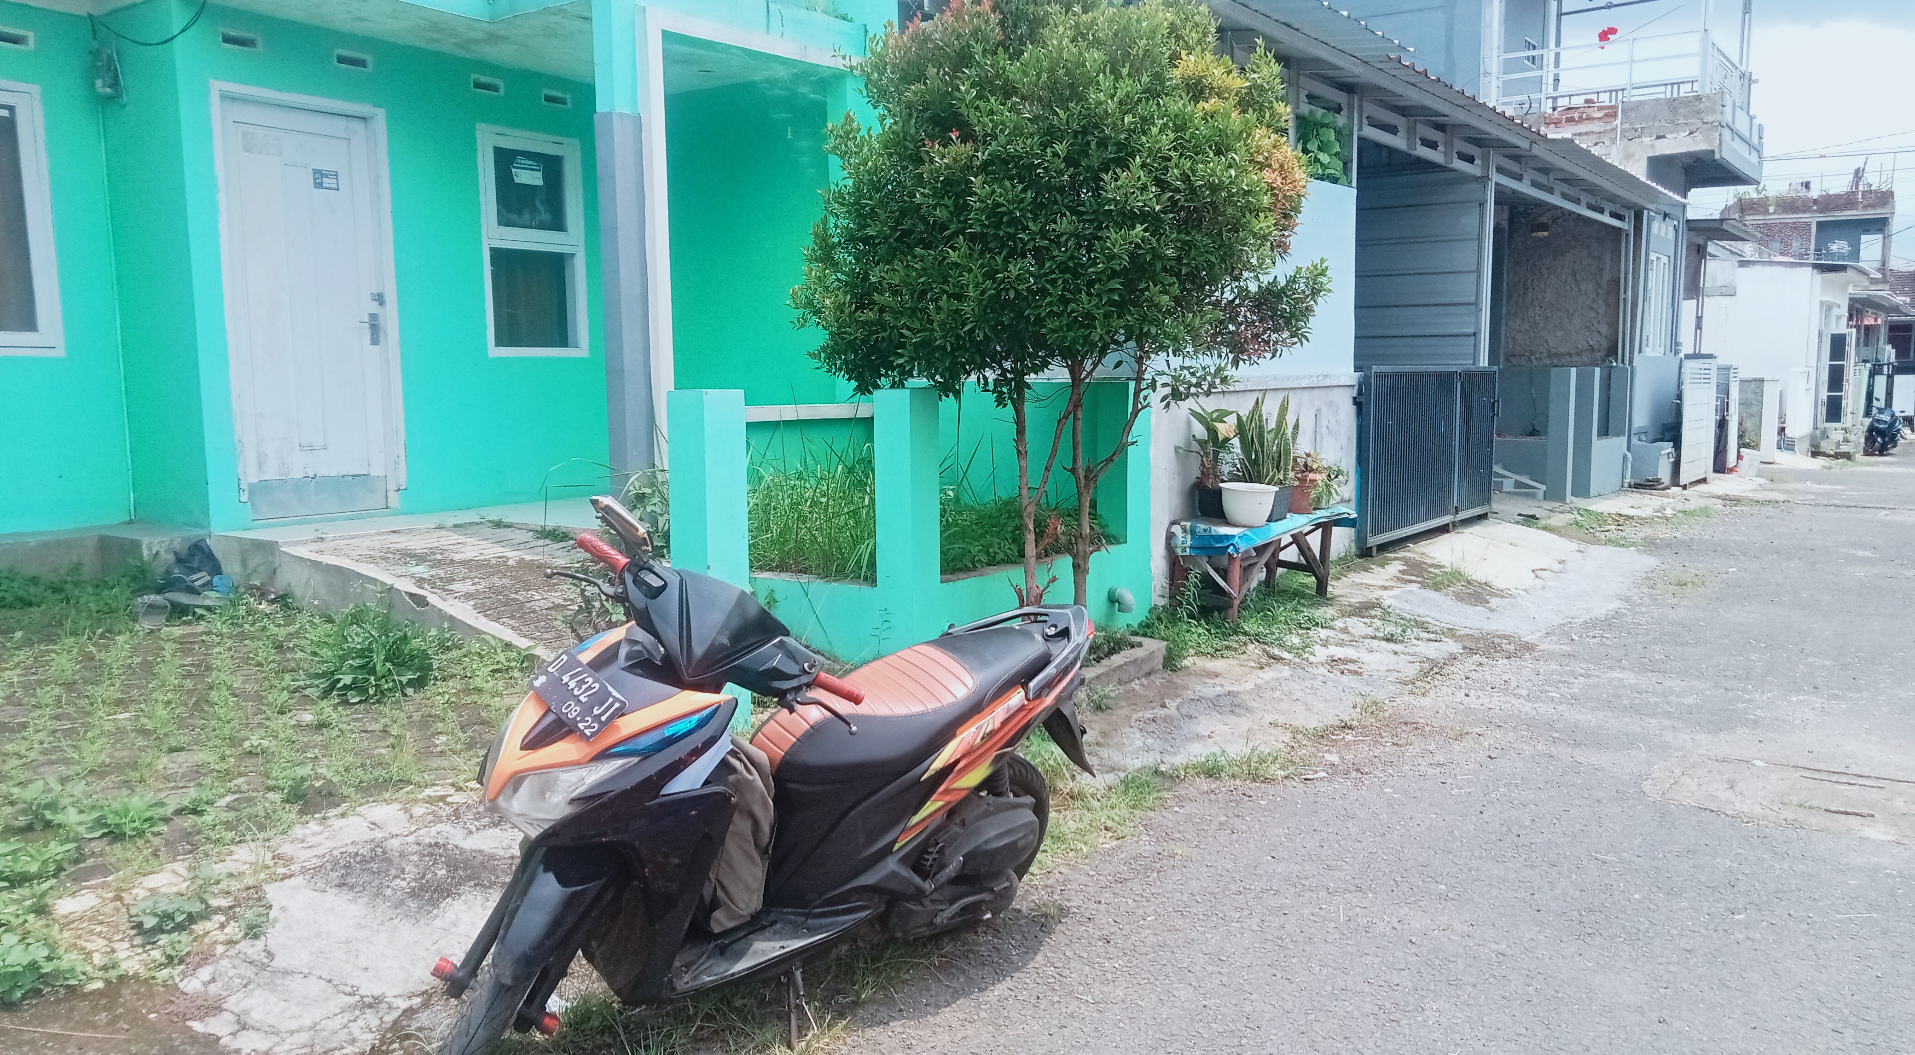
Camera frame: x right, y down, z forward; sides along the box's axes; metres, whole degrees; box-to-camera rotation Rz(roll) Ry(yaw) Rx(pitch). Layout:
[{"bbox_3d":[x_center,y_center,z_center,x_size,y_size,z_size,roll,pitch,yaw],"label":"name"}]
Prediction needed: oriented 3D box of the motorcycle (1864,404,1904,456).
[{"bbox_3d":[18.218,-1.967,30.400,0.740,1.100,1.900,6,9,45],"label":"motorcycle"}]

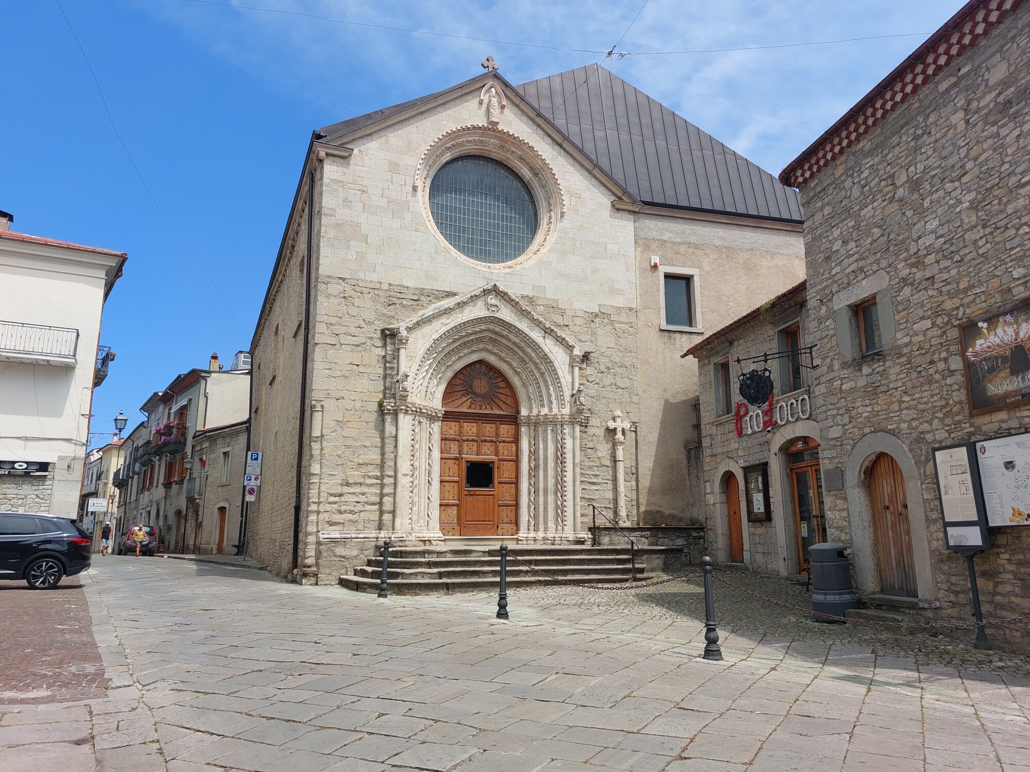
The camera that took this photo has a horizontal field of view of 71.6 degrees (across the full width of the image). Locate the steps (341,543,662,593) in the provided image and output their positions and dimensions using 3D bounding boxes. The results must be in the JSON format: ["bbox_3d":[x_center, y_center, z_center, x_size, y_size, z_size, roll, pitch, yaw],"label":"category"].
[{"bbox_3d":[-0.186,3.910,15.237,6.760,0.875,1.632,5,-13,-20],"label":"steps"}]

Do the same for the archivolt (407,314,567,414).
[{"bbox_3d":[-0.631,-0.422,17.073,3.845,2.437,0.600,5,-13,-20],"label":"archivolt"}]

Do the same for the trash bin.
[{"bbox_3d":[4.267,2.639,9.659,0.640,1.008,0.640,6,-14,-26],"label":"trash bin"}]

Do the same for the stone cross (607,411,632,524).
[{"bbox_3d":[2.565,1.964,17.292,0.682,2.784,0.400,5,-13,-20],"label":"stone cross"}]

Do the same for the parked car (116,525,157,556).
[{"bbox_3d":[-22.817,9.355,43.185,1.780,1.700,4.600,8,-15,-34],"label":"parked car"}]

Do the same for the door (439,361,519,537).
[{"bbox_3d":[-0.908,1.579,18.551,2.108,4.580,0.250,4,-13,-21],"label":"door"}]

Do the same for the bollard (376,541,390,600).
[{"bbox_3d":[-2.406,3.360,13.152,0.185,1.020,0.185,5,-13,-20],"label":"bollard"}]

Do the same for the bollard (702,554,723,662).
[{"bbox_3d":[2.038,2.305,7.448,0.210,1.020,0.210,5,-13,-20],"label":"bollard"}]

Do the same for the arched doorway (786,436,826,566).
[{"bbox_3d":[5.549,2.262,13.494,0.320,2.530,1.420,2,-13,-11],"label":"arched doorway"}]

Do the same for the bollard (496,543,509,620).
[{"bbox_3d":[-0.170,2.742,10.025,0.185,1.020,0.185,0,-12,0],"label":"bollard"}]

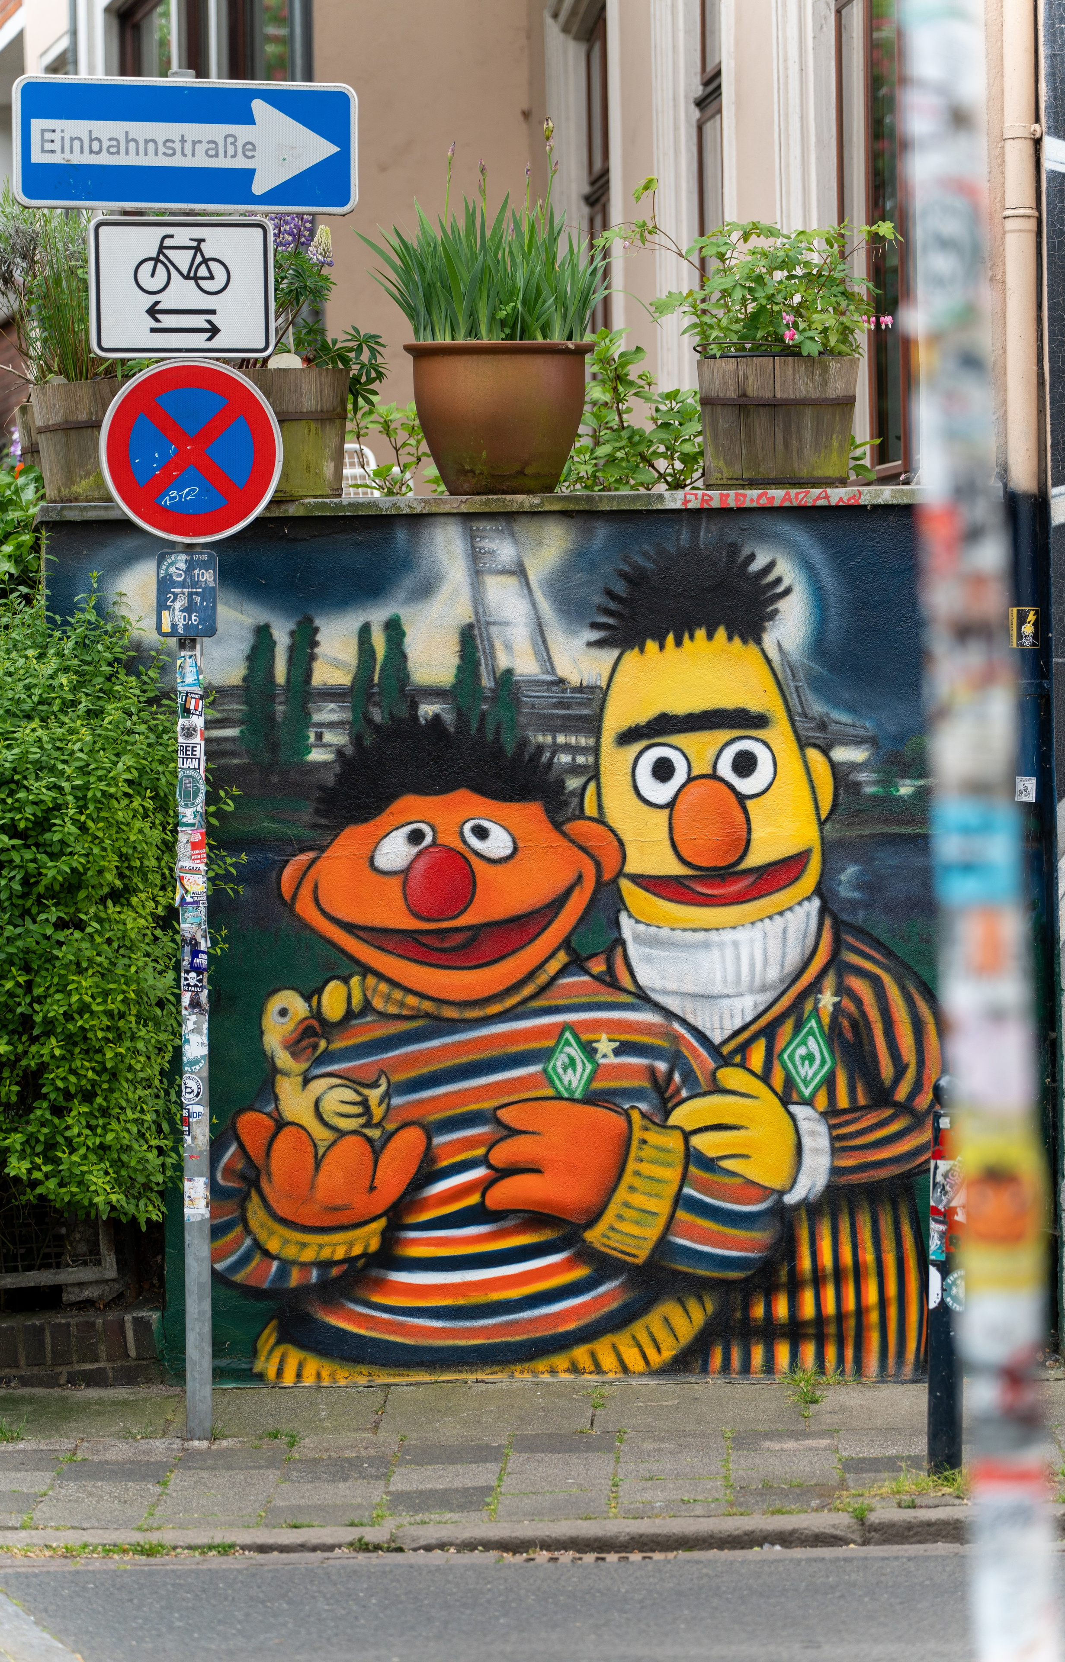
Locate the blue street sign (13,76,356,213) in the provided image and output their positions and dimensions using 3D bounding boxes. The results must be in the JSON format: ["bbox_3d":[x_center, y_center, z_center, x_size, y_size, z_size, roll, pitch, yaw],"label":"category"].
[{"bbox_3d":[-0.796,-1.570,11.100,0.795,0.303,0.030,0,2,-5],"label":"blue street sign"}]

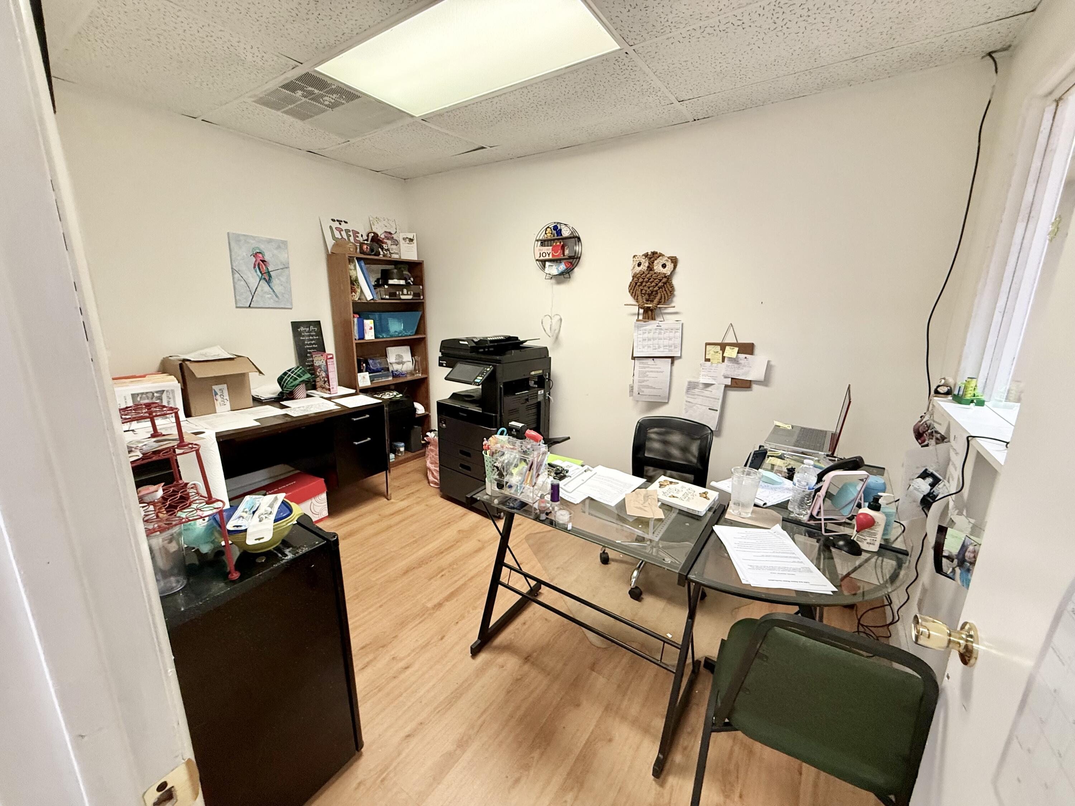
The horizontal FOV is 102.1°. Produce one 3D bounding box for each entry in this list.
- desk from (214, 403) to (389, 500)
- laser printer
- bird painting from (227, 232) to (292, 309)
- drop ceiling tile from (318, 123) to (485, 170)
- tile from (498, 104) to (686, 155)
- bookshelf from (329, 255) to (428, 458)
[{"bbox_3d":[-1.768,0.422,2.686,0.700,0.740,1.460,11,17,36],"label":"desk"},{"bbox_3d":[-0.311,0.105,3.091,0.585,1.160,0.610,10,16,33],"label":"laser printer"},{"bbox_3d":[-1.786,-0.843,2.826,0.020,0.450,0.355,10,16,33],"label":"bird painting"},{"bbox_3d":[-0.941,-1.691,2.893,1.070,0.020,0.570,10,16,33],"label":"drop ceiling tile"},{"bbox_3d":[0.246,-1.608,2.608,1.200,0.020,0.250,10,16,33],"label":"tile"},{"bbox_3d":[-1.256,-0.308,3.640,0.260,1.712,0.700,10,17,33],"label":"bookshelf"}]

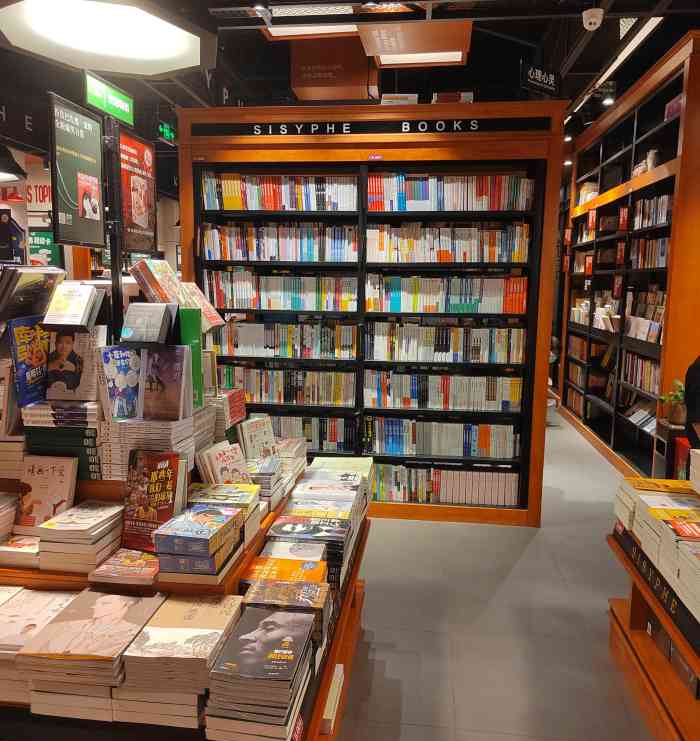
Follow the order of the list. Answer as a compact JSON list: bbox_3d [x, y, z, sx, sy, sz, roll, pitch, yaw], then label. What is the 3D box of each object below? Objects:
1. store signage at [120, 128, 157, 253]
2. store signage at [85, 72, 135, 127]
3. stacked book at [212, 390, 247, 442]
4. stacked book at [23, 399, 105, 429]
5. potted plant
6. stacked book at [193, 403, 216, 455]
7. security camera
[{"bbox_3d":[-0.799,-0.662,2.352,0.025,0.420,0.285,1,8,6],"label":"store signage"},{"bbox_3d":[-0.816,-0.916,2.109,0.030,0.094,0.310,1,8,6],"label":"store signage"},{"bbox_3d":[-0.515,0.163,2.406,0.165,0.165,0.230,1,8,6],"label":"stacked book"},{"bbox_3d":[-0.874,0.135,1.957,0.235,0.065,0.165,1,8,6],"label":"stacked book"},{"bbox_3d":[2.071,0.198,3.974,0.150,0.285,0.150,1,8,6],"label":"potted plant"},{"bbox_3d":[-0.579,0.200,2.184,0.150,0.145,0.210,1,8,6],"label":"stacked book"},{"bbox_3d":[1.207,-1.739,3.073,0.095,0.095,0.100,1,8,6],"label":"security camera"}]

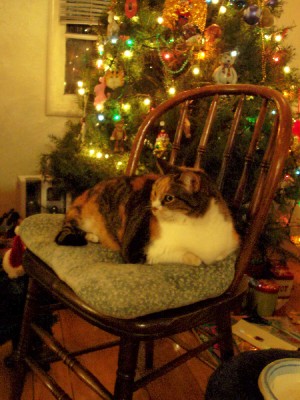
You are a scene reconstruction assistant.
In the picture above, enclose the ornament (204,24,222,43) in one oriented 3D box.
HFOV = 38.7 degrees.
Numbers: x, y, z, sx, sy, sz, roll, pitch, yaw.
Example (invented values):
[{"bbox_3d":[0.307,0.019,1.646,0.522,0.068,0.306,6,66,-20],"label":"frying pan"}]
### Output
[{"bbox_3d":[0.253,-0.658,1.700,0.070,0.073,0.070,8,15,0],"label":"ornament"}]

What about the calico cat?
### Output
[{"bbox_3d":[0.003,-0.007,0.945,0.225,0.210,0.370,-5,20,-39],"label":"calico cat"}]

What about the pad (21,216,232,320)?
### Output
[{"bbox_3d":[-0.051,0.113,0.900,0.370,0.060,0.420,-5,20,-39],"label":"pad"}]

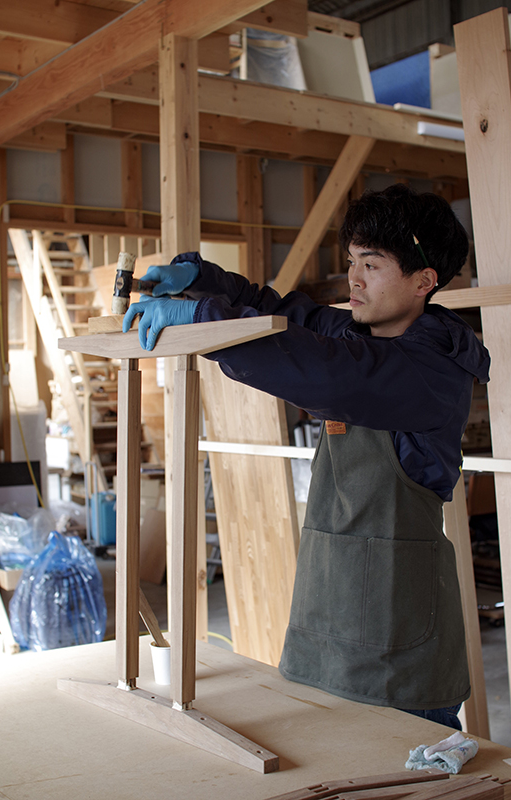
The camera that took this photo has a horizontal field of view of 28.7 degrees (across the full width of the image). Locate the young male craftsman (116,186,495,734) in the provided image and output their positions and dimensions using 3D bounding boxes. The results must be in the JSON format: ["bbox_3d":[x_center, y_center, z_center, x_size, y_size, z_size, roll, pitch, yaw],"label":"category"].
[{"bbox_3d":[0.107,0.430,1.920,0.740,1.710,0.520,-1,0,-33],"label":"young male craftsman"}]

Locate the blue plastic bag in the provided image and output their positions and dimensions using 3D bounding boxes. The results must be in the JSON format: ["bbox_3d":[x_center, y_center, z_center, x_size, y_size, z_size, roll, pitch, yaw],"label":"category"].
[{"bbox_3d":[-1.020,0.985,5.180,0.500,0.610,0.470,-1,0,-17],"label":"blue plastic bag"}]

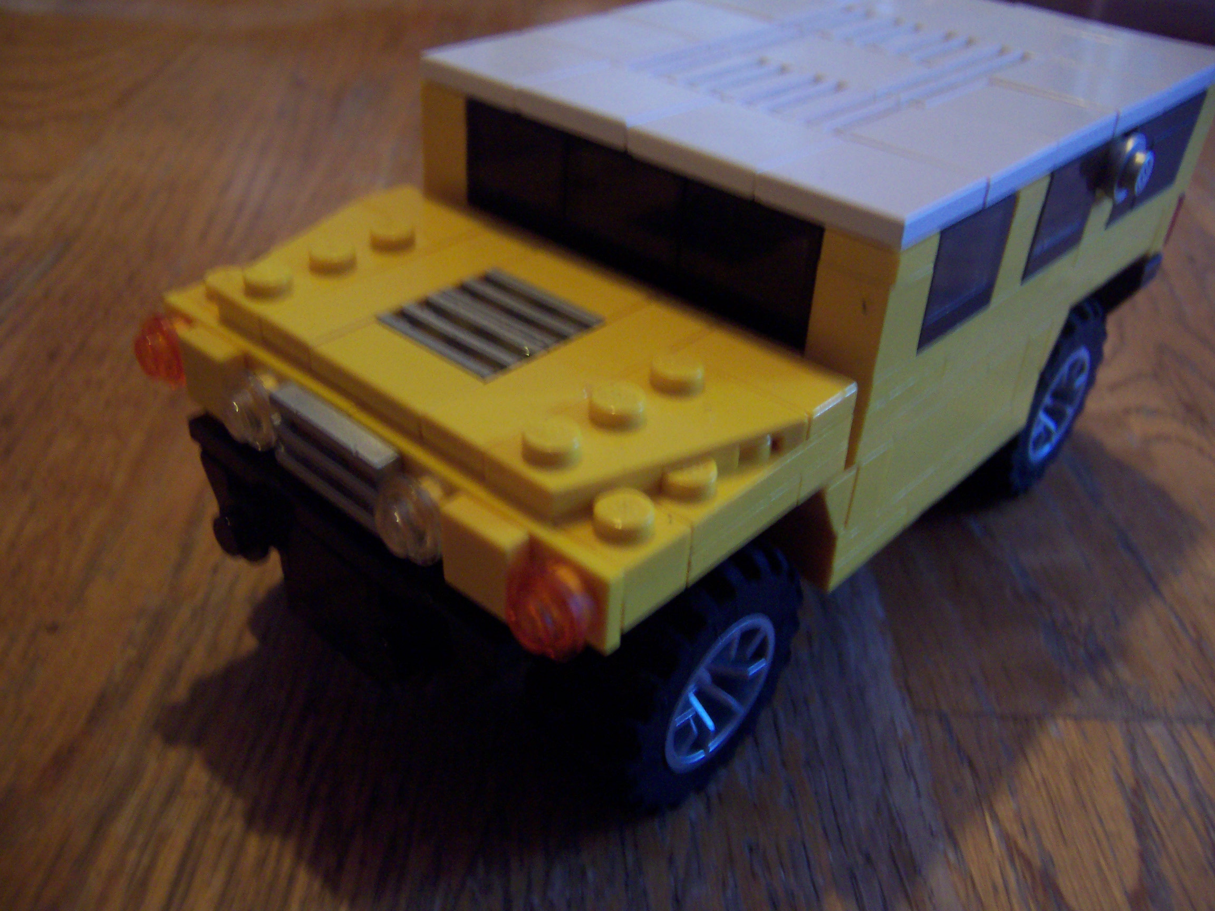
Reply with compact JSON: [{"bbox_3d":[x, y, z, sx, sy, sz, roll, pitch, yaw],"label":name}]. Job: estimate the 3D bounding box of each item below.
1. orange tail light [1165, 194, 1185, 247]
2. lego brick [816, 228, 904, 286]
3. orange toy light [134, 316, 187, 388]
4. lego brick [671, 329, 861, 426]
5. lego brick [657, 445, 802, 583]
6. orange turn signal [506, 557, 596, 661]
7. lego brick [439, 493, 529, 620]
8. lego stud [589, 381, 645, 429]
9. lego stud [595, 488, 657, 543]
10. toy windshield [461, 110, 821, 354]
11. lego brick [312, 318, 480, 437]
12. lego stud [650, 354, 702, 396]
[{"bbox_3d":[0.080,-0.036,0.172,0.008,0.008,0.003,29,42,32],"label":"orange tail light"},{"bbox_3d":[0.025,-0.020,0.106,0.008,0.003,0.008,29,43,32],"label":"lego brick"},{"bbox_3d":[-0.046,-0.011,0.121,0.008,0.008,0.005,29,43,32],"label":"orange toy light"},{"bbox_3d":[0.014,-0.007,0.110,0.016,0.003,0.008,29,42,32],"label":"lego brick"},{"bbox_3d":[0.009,0.003,0.102,0.008,0.008,0.016,29,43,32],"label":"lego brick"},{"bbox_3d":[-0.004,0.012,0.091,0.008,0.008,0.005,29,43,32],"label":"orange turn signal"},{"bbox_3d":[-0.010,0.009,0.095,0.008,0.008,0.003,29,43,32],"label":"lego brick"},{"bbox_3d":[0.001,-0.004,0.101,0.005,0.002,0.005,2,34,-2],"label":"lego stud"},{"bbox_3d":[0.001,0.005,0.093,0.005,0.002,0.005,2,34,-2],"label":"lego stud"},{"bbox_3d":[0.003,-0.026,0.125,0.048,0.013,0.004,29,42,32],"label":"toy windshield"},{"bbox_3d":[-0.019,-0.007,0.108,0.016,0.003,0.008,29,42,32],"label":"lego brick"},{"bbox_3d":[0.006,-0.007,0.105,0.005,0.002,0.005,2,35,-1],"label":"lego stud"}]

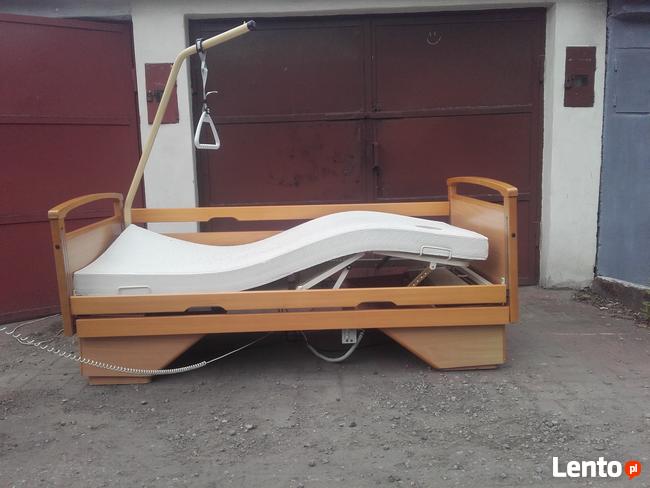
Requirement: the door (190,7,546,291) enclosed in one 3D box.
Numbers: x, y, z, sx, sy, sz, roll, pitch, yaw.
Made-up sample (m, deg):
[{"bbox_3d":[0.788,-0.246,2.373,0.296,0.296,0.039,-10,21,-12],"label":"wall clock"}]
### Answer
[{"bbox_3d":[0.323,-0.665,4.352,2.570,2.008,0.100,-1,8,1],"label":"door"}]

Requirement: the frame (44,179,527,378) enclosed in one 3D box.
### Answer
[{"bbox_3d":[-0.178,0.125,3.214,2.150,0.880,1.020,-3,9,-3],"label":"frame"}]

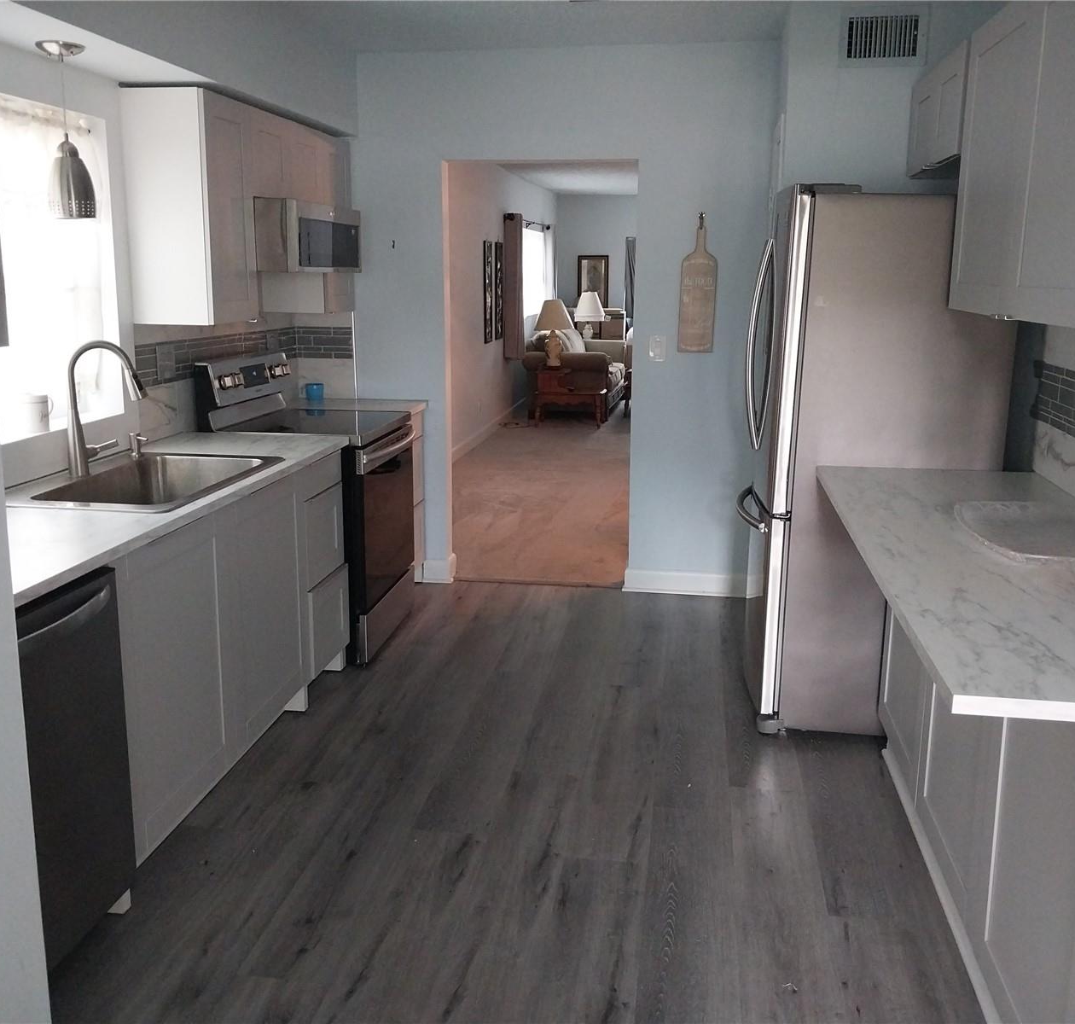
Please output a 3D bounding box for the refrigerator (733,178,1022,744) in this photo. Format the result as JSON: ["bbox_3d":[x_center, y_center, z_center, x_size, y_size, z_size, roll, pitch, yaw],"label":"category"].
[{"bbox_3d":[1.157,-0.199,3.743,0.780,1.800,0.890,3,13,8],"label":"refrigerator"}]

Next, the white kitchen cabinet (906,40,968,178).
[{"bbox_3d":[1.496,-1.315,3.404,0.330,0.335,0.860,2,13,9],"label":"white kitchen cabinet"}]

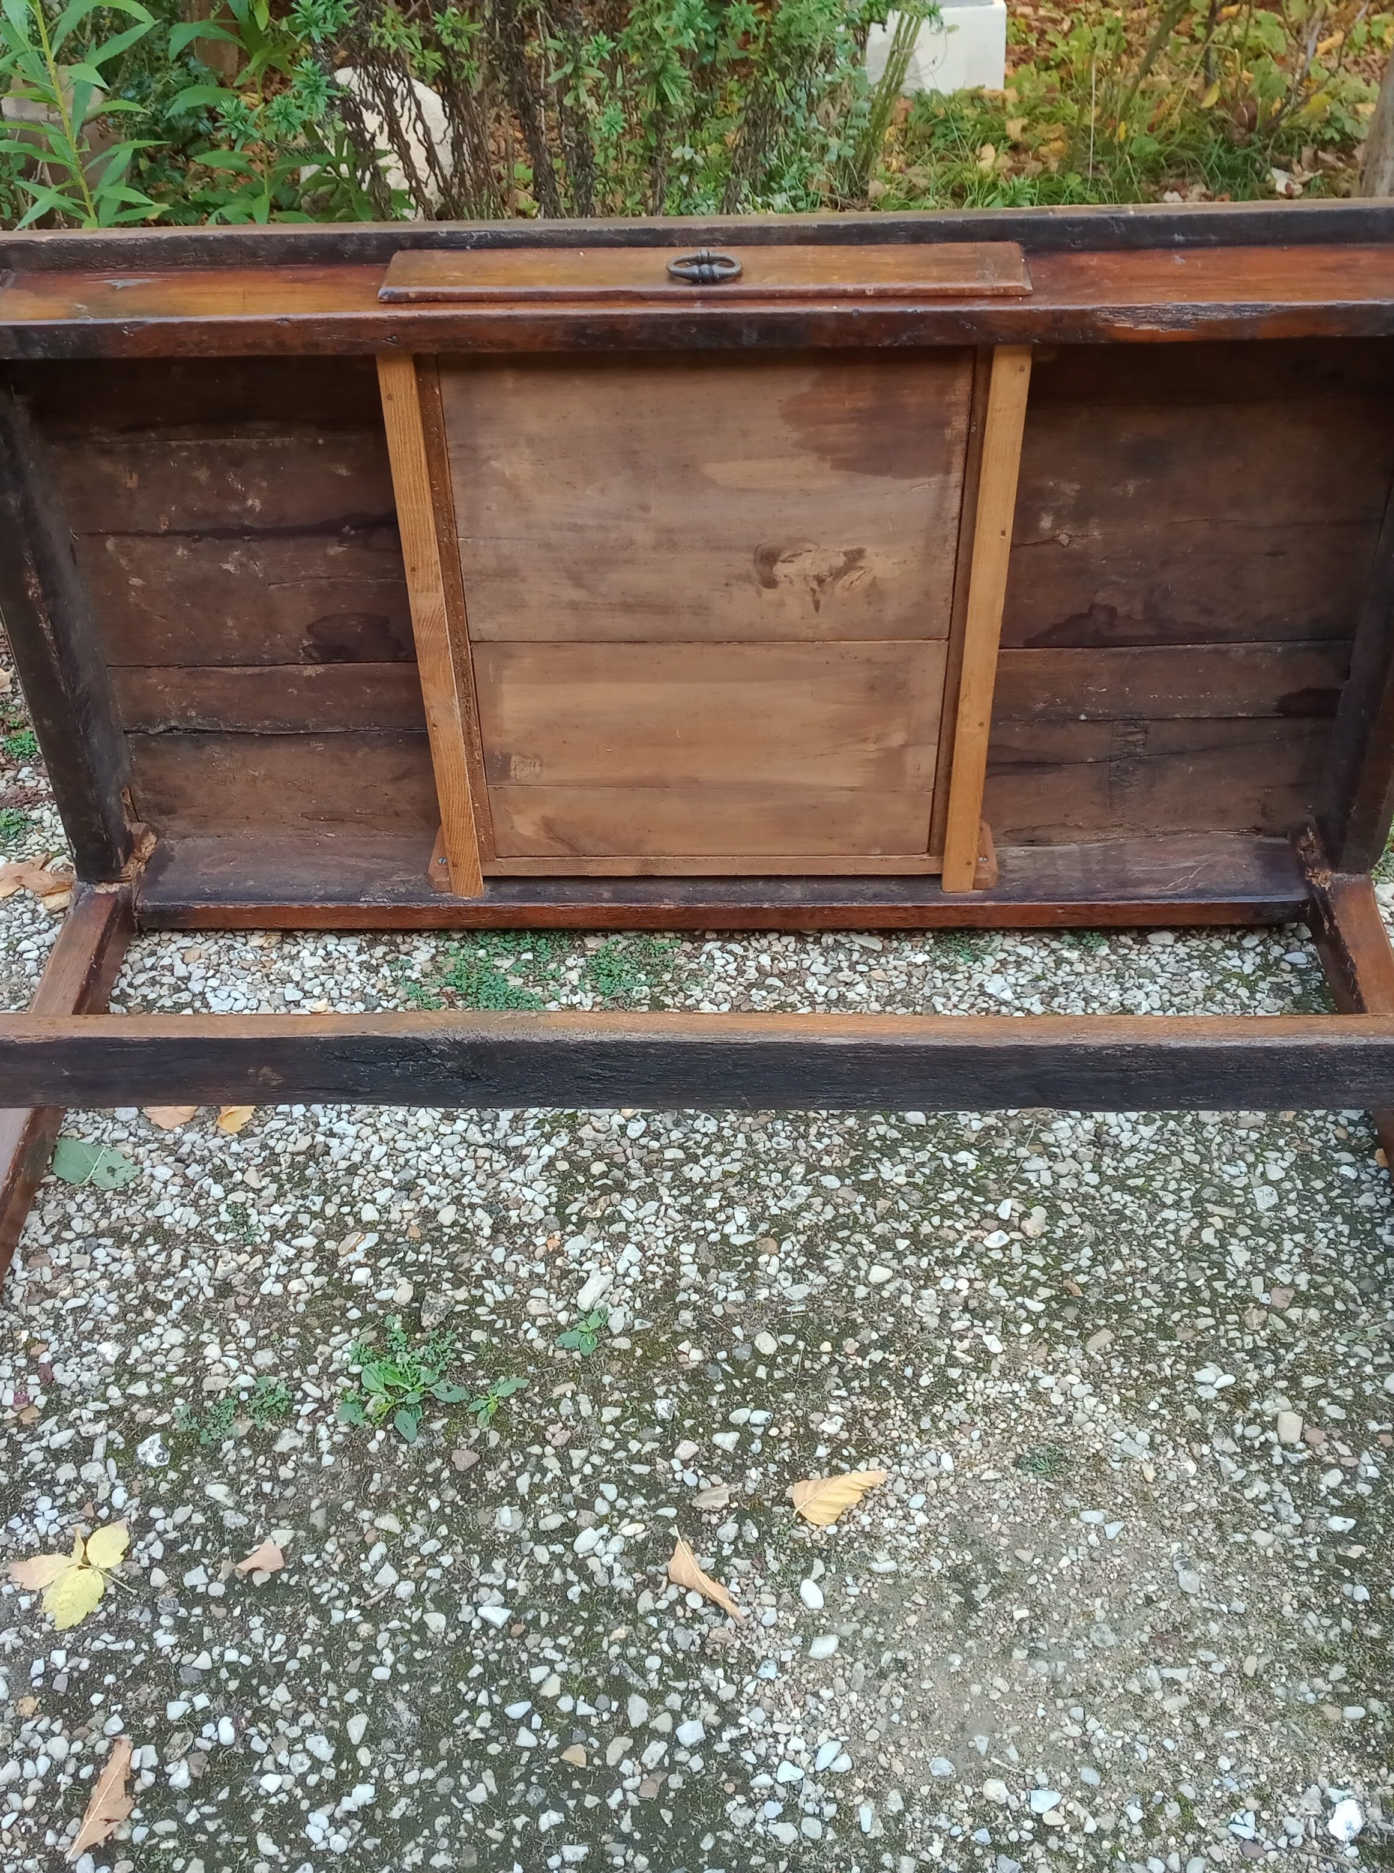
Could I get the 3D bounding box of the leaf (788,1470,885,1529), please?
[{"bbox_3d":[0.106,0.412,1.426,0.078,0.021,0.041,-9,38,-9],"label":"leaf"}]

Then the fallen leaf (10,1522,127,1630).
[{"bbox_3d":[-0.438,0.454,1.396,0.087,0.019,0.074,-28,44,-30],"label":"fallen leaf"}]

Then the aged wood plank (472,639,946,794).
[{"bbox_3d":[0.014,-0.211,1.855,0.442,0.175,0.010,0,42,2],"label":"aged wood plank"}]

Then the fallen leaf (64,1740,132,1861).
[{"bbox_3d":[-0.406,0.587,1.326,0.032,0.015,0.088,6,39,10],"label":"fallen leaf"}]

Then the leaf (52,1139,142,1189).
[{"bbox_3d":[-0.539,0.203,1.731,0.100,0.019,0.049,19,42,26],"label":"leaf"}]

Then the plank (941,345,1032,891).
[{"bbox_3d":[0.268,-0.280,1.831,0.037,0.609,0.023,0,41,2],"label":"plank"}]

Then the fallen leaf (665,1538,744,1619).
[{"bbox_3d":[0.005,0.477,1.444,0.030,0.018,0.080,-26,44,-27],"label":"fallen leaf"}]

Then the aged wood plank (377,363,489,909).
[{"bbox_3d":[-0.241,-0.271,1.800,0.035,0.585,0.026,0,42,2],"label":"aged wood plank"}]

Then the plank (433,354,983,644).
[{"bbox_3d":[0.009,-0.399,1.761,0.463,0.305,0.011,0,41,2],"label":"plank"}]

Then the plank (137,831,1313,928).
[{"bbox_3d":[0.024,-0.056,2.069,1.226,0.031,0.106,0,41,2],"label":"plank"}]

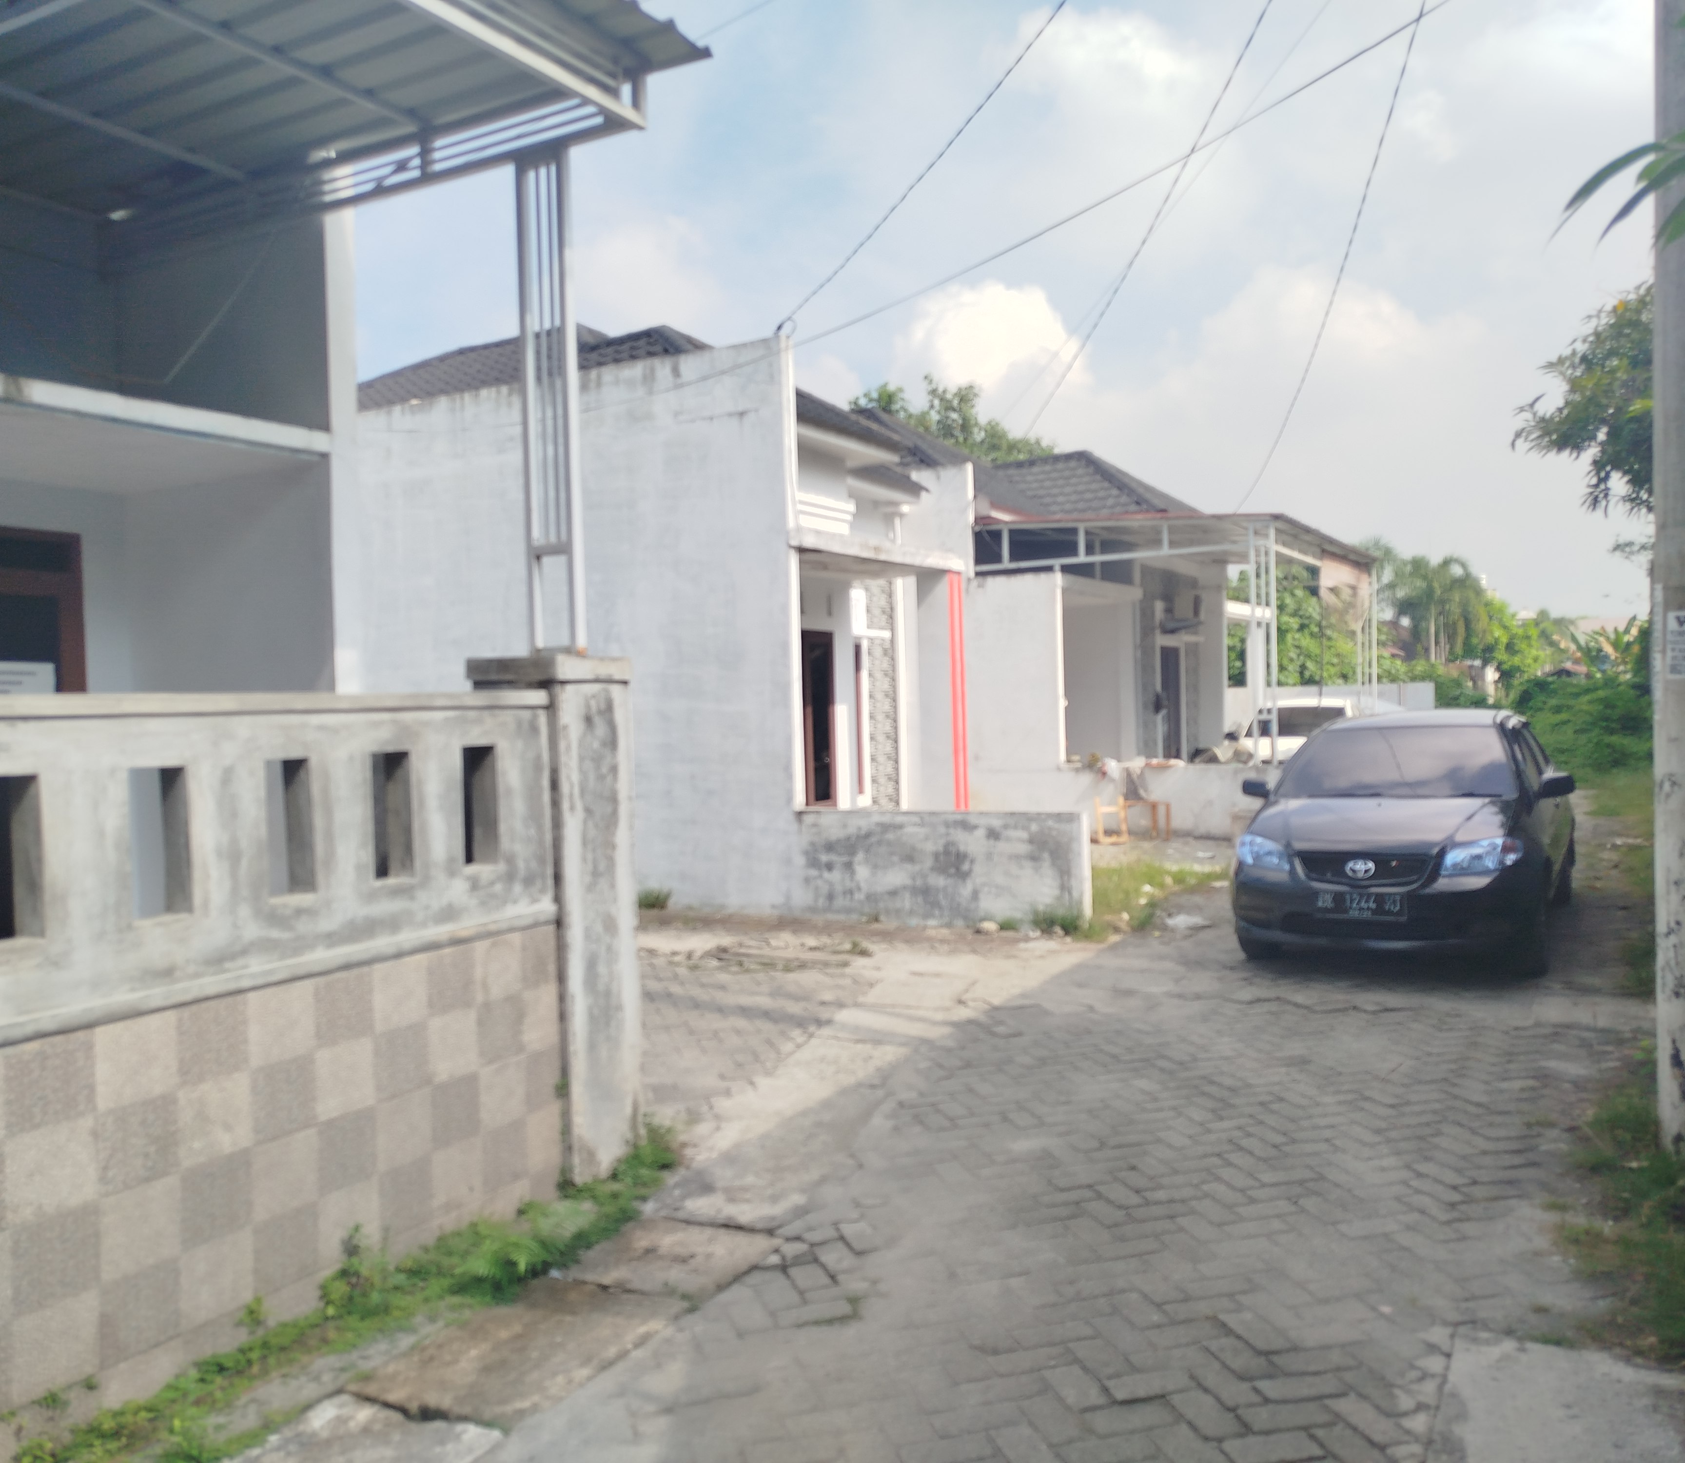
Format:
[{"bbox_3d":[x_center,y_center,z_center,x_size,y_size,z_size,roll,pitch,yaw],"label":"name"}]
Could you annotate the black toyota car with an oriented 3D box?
[{"bbox_3d":[3.822,0.582,8.989,1.730,1.460,4.250,-1,2,31],"label":"black toyota car"}]

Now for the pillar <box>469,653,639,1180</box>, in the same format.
[{"bbox_3d":[-0.994,0.622,4.697,0.410,1.750,0.400,0,2,30],"label":"pillar"}]

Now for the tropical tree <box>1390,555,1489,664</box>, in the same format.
[{"bbox_3d":[20.383,-3.008,46.077,3.500,5.960,3.500,0,2,30],"label":"tropical tree"}]

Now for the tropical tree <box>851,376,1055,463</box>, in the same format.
[{"bbox_3d":[2.331,-3.411,29.110,5.000,8.442,5.000,0,2,30],"label":"tropical tree"}]

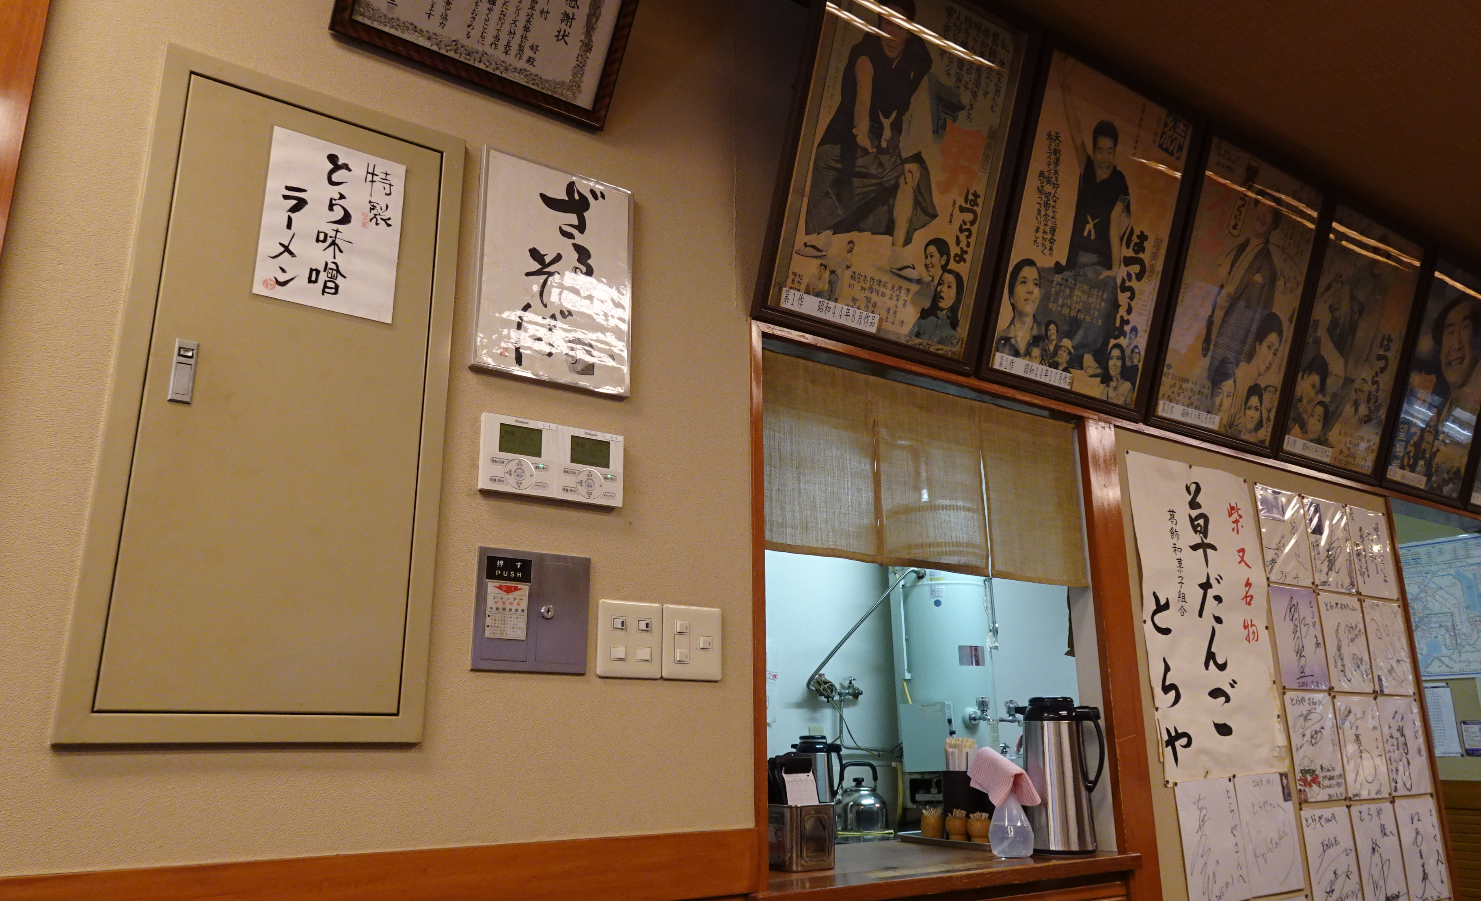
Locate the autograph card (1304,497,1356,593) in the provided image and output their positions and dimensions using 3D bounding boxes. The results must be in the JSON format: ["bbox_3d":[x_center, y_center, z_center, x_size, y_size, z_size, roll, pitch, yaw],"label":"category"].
[{"bbox_3d":[1.749,0.283,3.048,0.242,0.272,0.008,10,-18,-33],"label":"autograph card"}]

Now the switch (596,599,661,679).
[{"bbox_3d":[-0.179,0.304,1.642,0.116,0.120,0.012,10,-18,-33],"label":"switch"}]

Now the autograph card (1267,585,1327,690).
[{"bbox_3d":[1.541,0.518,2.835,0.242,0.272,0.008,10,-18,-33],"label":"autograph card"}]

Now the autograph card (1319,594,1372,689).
[{"bbox_3d":[1.750,0.559,2.973,0.242,0.272,0.008,10,-18,-33],"label":"autograph card"}]

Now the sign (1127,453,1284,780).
[{"bbox_3d":[1.184,0.417,2.588,0.541,0.776,0.006,10,-19,-33],"label":"sign"}]

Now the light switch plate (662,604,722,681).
[{"bbox_3d":[-0.076,0.320,1.707,0.116,0.120,0.010,10,-19,-33],"label":"light switch plate"}]

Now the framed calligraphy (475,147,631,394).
[{"bbox_3d":[-0.305,-0.292,1.705,0.272,0.378,0.021,10,-18,-33],"label":"framed calligraphy"}]

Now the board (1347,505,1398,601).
[{"bbox_3d":[1.959,0.316,3.174,0.242,0.272,0.005,10,-19,-33],"label":"board"}]

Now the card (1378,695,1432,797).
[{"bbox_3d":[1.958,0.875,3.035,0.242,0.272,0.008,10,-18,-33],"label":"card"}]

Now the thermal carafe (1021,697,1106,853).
[{"bbox_3d":[0.708,0.712,2.257,0.205,0.320,0.138,-12,-19,37],"label":"thermal carafe"}]

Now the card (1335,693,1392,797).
[{"bbox_3d":[1.752,0.837,2.898,0.242,0.272,0.008,10,-18,-33],"label":"card"}]

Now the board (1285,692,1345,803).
[{"bbox_3d":[1.542,0.794,2.760,0.242,0.272,0.008,10,-18,-33],"label":"board"}]

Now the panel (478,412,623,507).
[{"bbox_3d":[-0.297,0.020,1.626,0.241,0.120,0.020,10,-19,-33],"label":"panel"}]

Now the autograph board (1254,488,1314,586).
[{"bbox_3d":[1.538,0.242,2.892,0.242,0.272,0.005,10,-19,-33],"label":"autograph board"}]

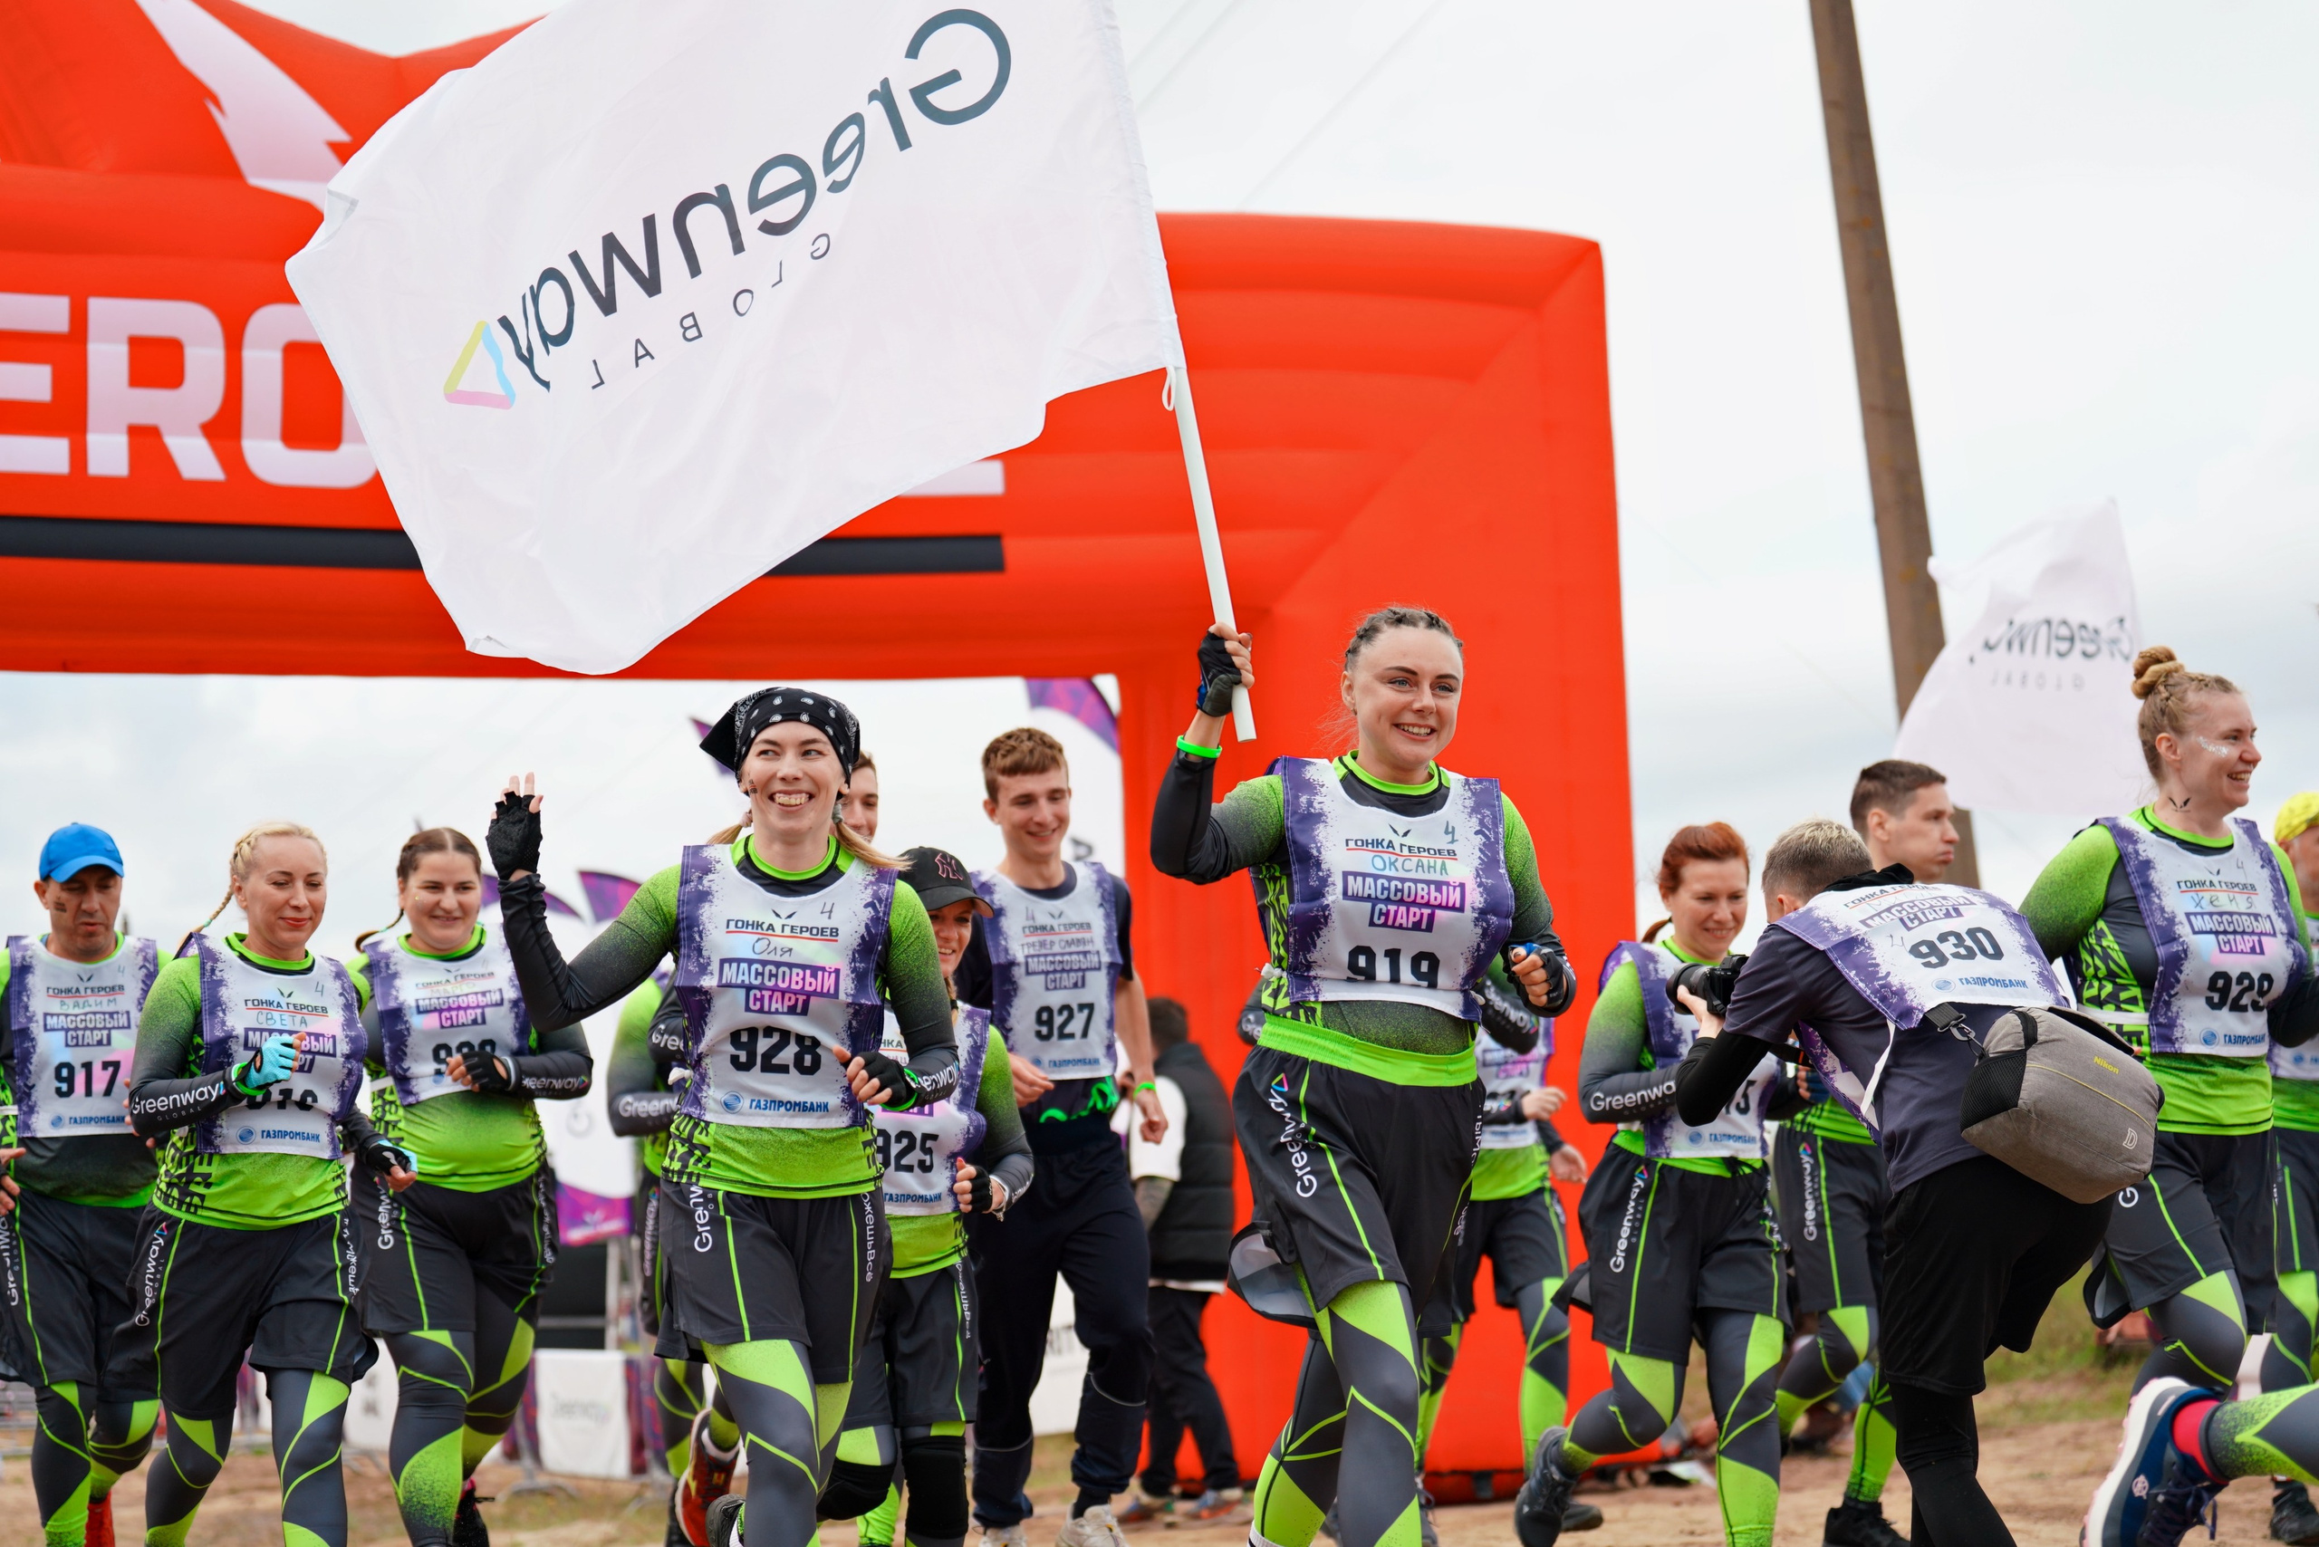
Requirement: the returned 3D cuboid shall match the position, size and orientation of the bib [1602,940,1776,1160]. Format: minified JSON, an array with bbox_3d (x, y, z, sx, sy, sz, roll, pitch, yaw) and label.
[{"bbox_3d":[1.068,0.561,9.150,0.340,0.460,0.260,5,-3,-34],"label":"bib"}]

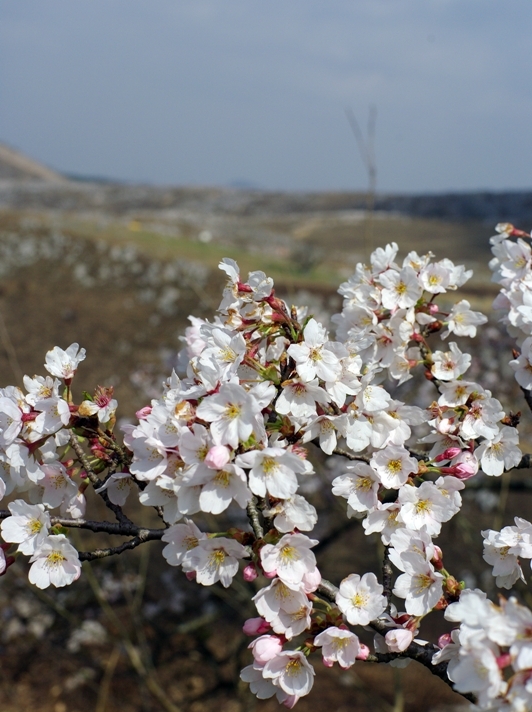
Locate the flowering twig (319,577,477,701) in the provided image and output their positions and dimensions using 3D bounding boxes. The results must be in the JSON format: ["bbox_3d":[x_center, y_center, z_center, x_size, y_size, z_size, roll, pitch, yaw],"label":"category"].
[{"bbox_3d":[0.078,0.170,1.000,0.094,0.073,0.050,0,6,-3],"label":"flowering twig"}]

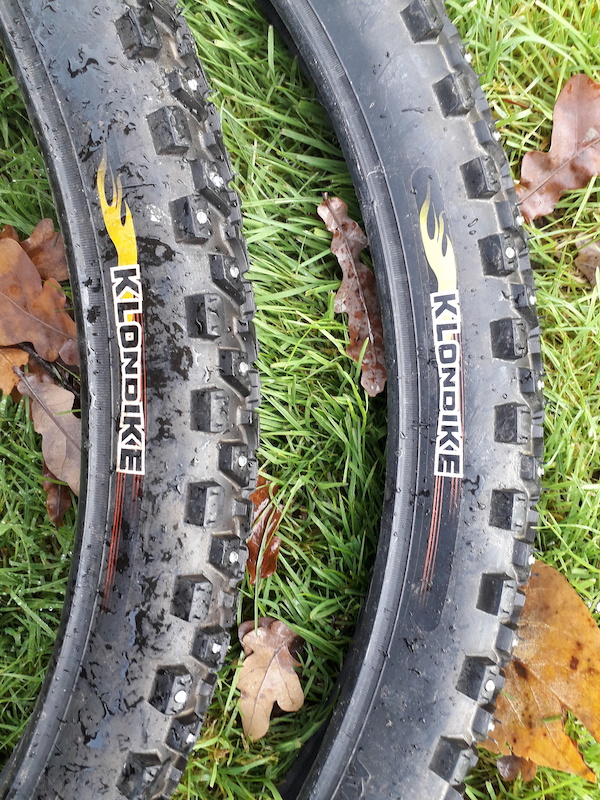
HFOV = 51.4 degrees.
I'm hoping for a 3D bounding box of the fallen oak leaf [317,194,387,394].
[{"bbox_3d":[0.020,-0.040,0.238,0.020,0.013,0.079,-14,87,-1],"label":"fallen oak leaf"}]

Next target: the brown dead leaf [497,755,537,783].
[{"bbox_3d":[0.084,0.142,0.243,0.017,0.008,0.016,-3,87,0],"label":"brown dead leaf"}]

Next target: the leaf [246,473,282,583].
[{"bbox_3d":[-0.015,0.051,0.245,0.017,0.011,0.044,2,87,0],"label":"leaf"}]

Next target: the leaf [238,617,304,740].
[{"bbox_3d":[-0.011,0.107,0.240,0.027,0.013,0.048,5,87,0],"label":"leaf"}]

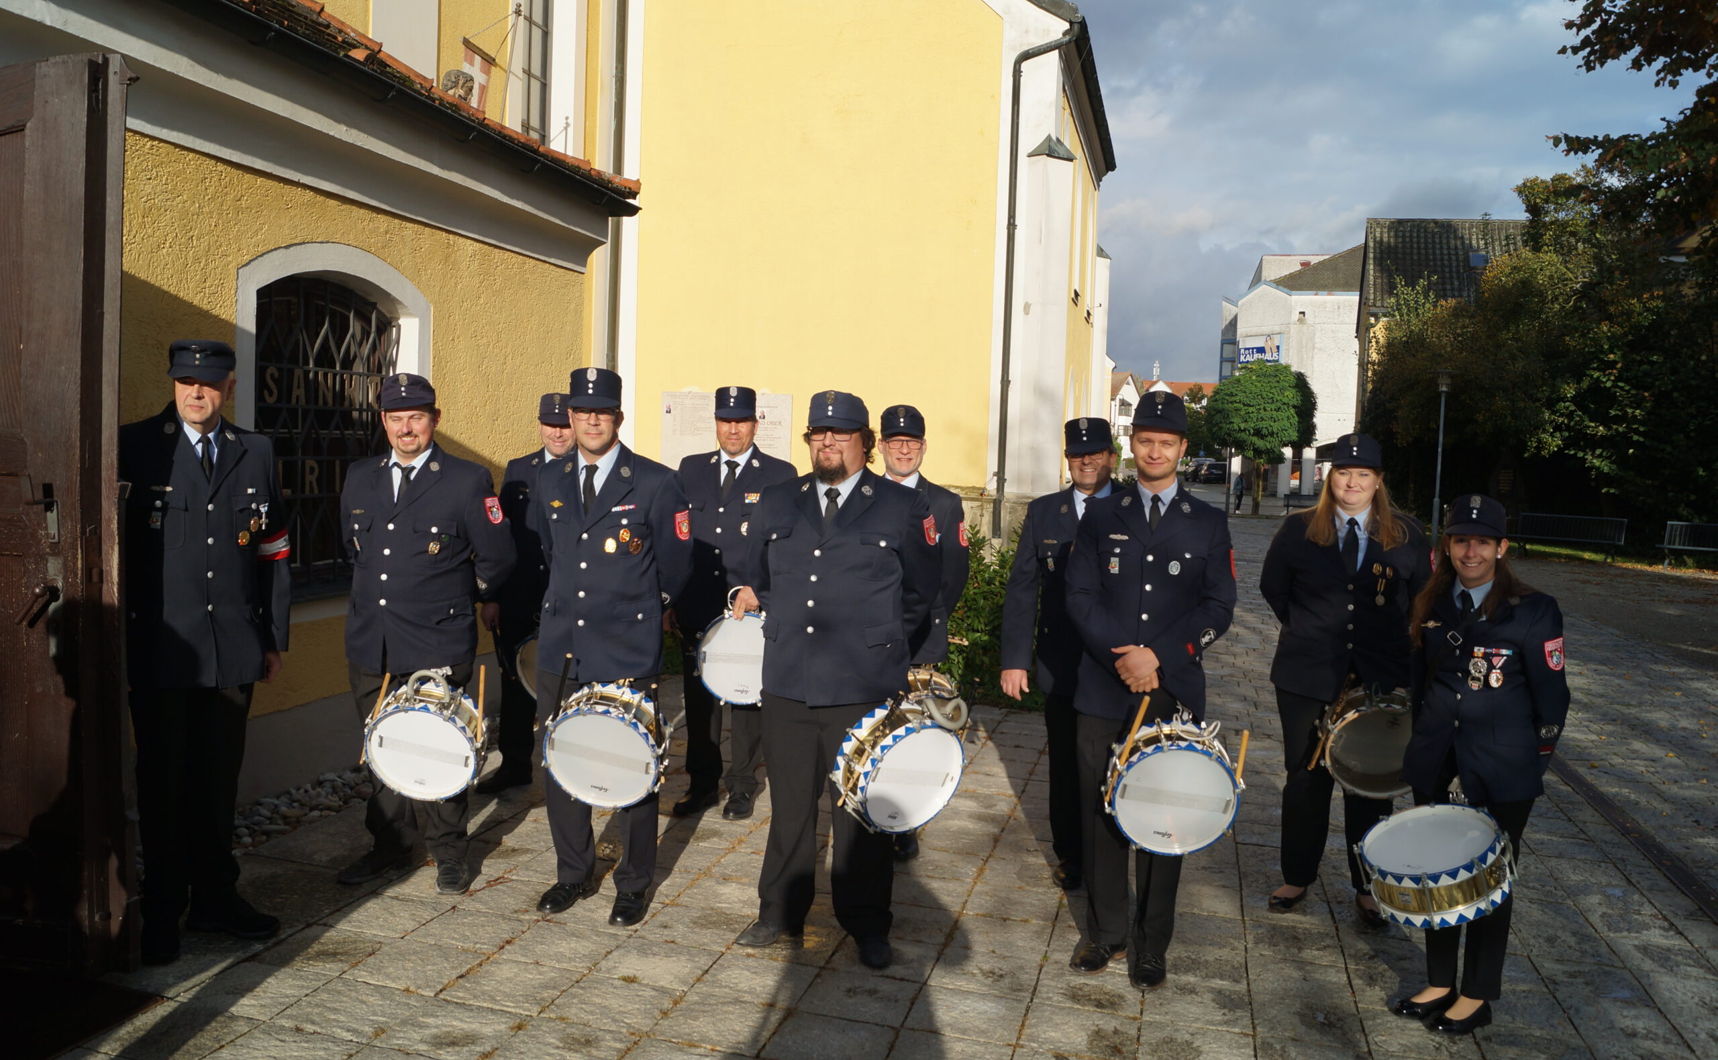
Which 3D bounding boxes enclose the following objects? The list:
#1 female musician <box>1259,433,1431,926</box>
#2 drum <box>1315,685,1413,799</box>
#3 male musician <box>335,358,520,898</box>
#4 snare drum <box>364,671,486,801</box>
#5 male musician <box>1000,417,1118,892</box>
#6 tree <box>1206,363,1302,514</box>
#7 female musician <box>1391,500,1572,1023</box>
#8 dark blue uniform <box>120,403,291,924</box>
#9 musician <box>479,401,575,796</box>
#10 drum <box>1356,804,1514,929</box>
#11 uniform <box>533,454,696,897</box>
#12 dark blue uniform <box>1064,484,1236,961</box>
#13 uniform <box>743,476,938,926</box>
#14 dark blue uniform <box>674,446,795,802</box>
[{"bbox_3d":[1.778,0.511,4.731,0.590,1.734,0.400,3,4,19],"label":"female musician"},{"bbox_3d":[1.919,0.785,4.767,0.395,0.395,0.175,4,23,8],"label":"drum"},{"bbox_3d":[-1.614,0.343,4.784,0.610,1.839,0.430,3,4,18],"label":"male musician"},{"bbox_3d":[-1.467,0.723,4.392,0.380,0.380,0.165,0,25,1],"label":"snare drum"},{"bbox_3d":[0.846,0.470,5.023,0.570,1.820,0.400,3,4,17],"label":"male musician"},{"bbox_3d":[15.967,-3.718,52.000,3.800,6.200,3.800,2,3,0],"label":"tree"},{"bbox_3d":[1.892,0.699,3.941,0.380,1.630,0.500,-1,5,-45],"label":"female musician"},{"bbox_3d":[-2.145,0.456,4.204,0.580,1.630,0.360,0,3,-30],"label":"dark blue uniform"},{"bbox_3d":[-1.470,0.284,6.103,0.600,1.820,0.420,2,3,-5],"label":"musician"},{"bbox_3d":[1.673,0.967,3.736,0.380,0.165,0.380,-21,12,0],"label":"drum"},{"bbox_3d":[-0.871,0.478,4.530,0.550,1.573,0.350,3,4,19],"label":"uniform"},{"bbox_3d":[0.926,0.601,4.104,0.540,1.499,0.360,3,4,12],"label":"dark blue uniform"},{"bbox_3d":[-0.057,0.581,4.219,0.630,1.530,0.430,3,3,13],"label":"uniform"},{"bbox_3d":[-0.540,0.411,5.723,0.540,1.566,0.340,3,3,10],"label":"dark blue uniform"}]

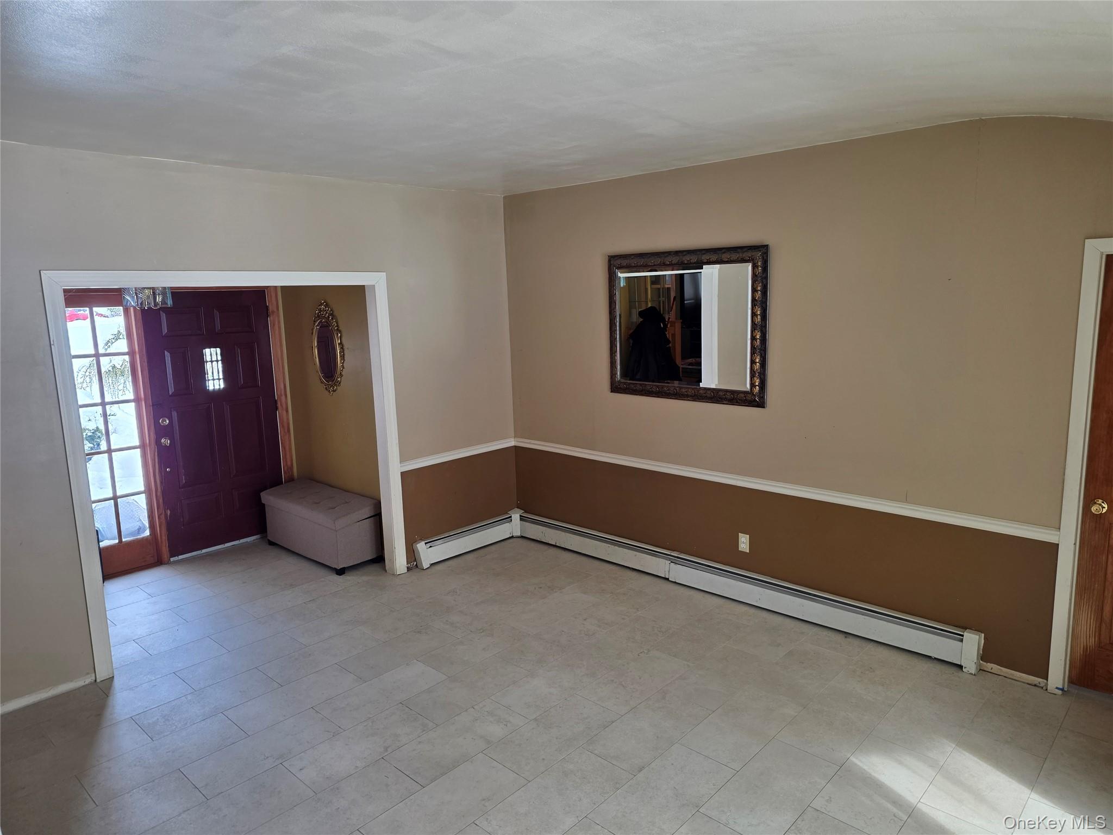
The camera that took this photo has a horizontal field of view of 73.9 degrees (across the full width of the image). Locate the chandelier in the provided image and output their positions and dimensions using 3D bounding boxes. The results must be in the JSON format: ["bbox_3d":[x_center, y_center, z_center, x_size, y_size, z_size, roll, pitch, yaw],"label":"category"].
[{"bbox_3d":[-2.616,-0.888,4.694,0.285,0.380,0.285,7,13,43],"label":"chandelier"}]

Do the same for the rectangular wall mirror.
[{"bbox_3d":[0.796,-0.577,4.694,1.165,0.930,0.045,7,13,43],"label":"rectangular wall mirror"}]

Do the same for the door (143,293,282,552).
[{"bbox_3d":[-2.725,0.016,5.946,0.050,2.025,0.945,7,13,43],"label":"door"}]

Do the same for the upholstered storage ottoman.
[{"bbox_3d":[-1.845,0.851,5.792,1.110,0.440,0.390,7,13,43],"label":"upholstered storage ottoman"}]

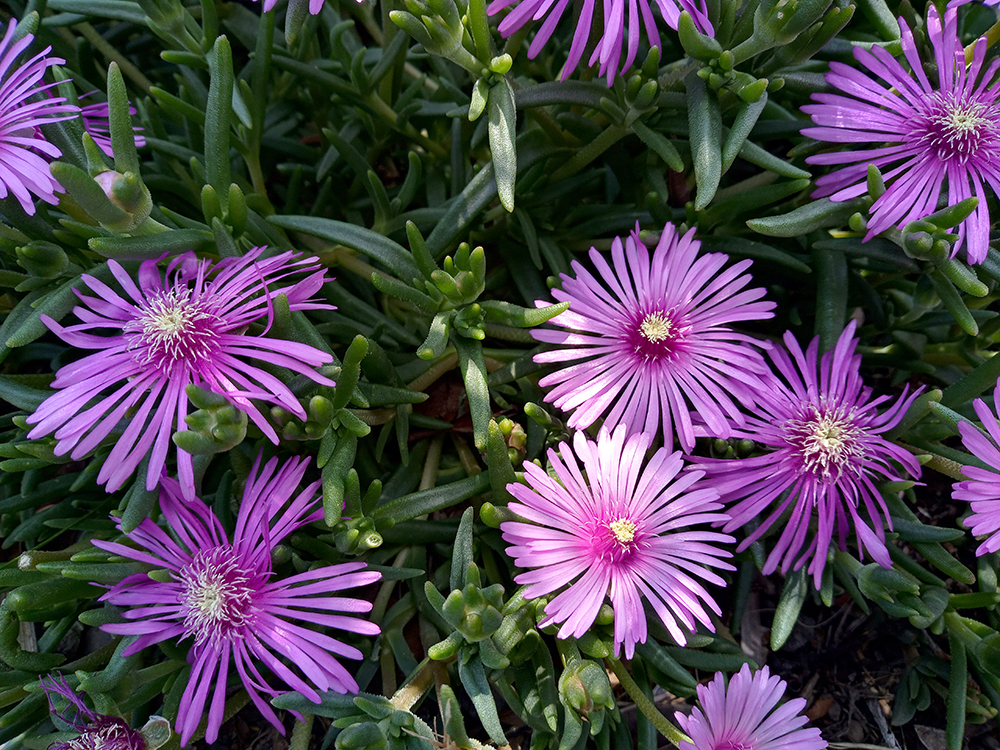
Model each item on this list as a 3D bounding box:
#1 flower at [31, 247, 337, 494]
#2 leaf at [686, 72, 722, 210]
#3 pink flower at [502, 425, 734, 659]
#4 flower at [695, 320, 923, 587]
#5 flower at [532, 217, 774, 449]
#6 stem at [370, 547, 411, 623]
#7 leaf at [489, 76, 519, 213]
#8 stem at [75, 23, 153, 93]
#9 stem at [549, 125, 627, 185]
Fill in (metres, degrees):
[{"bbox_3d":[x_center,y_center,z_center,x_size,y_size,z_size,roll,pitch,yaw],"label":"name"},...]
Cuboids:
[{"bbox_3d":[-0.070,-0.001,0.178,0.062,0.021,0.054,0,65,-5],"label":"flower"},{"bbox_3d":[0.052,-0.060,0.208,0.008,0.036,0.006,-3,21,0],"label":"leaf"},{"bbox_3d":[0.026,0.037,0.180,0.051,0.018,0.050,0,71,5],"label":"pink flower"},{"bbox_3d":[0.072,0.018,0.187,0.051,0.020,0.056,0,69,5],"label":"flower"},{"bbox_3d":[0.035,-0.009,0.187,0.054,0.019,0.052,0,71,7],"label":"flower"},{"bbox_3d":[-0.029,0.056,0.215,0.004,0.004,0.023,26,102,0],"label":"stem"},{"bbox_3d":[0.001,-0.058,0.203,0.007,0.035,0.006,-4,21,0],"label":"leaf"},{"bbox_3d":[-0.119,-0.098,0.250,0.033,0.004,0.004,42,90,-11],"label":"stem"},{"bbox_3d":[0.025,-0.062,0.226,0.027,0.004,0.004,-36,90,13],"label":"stem"}]

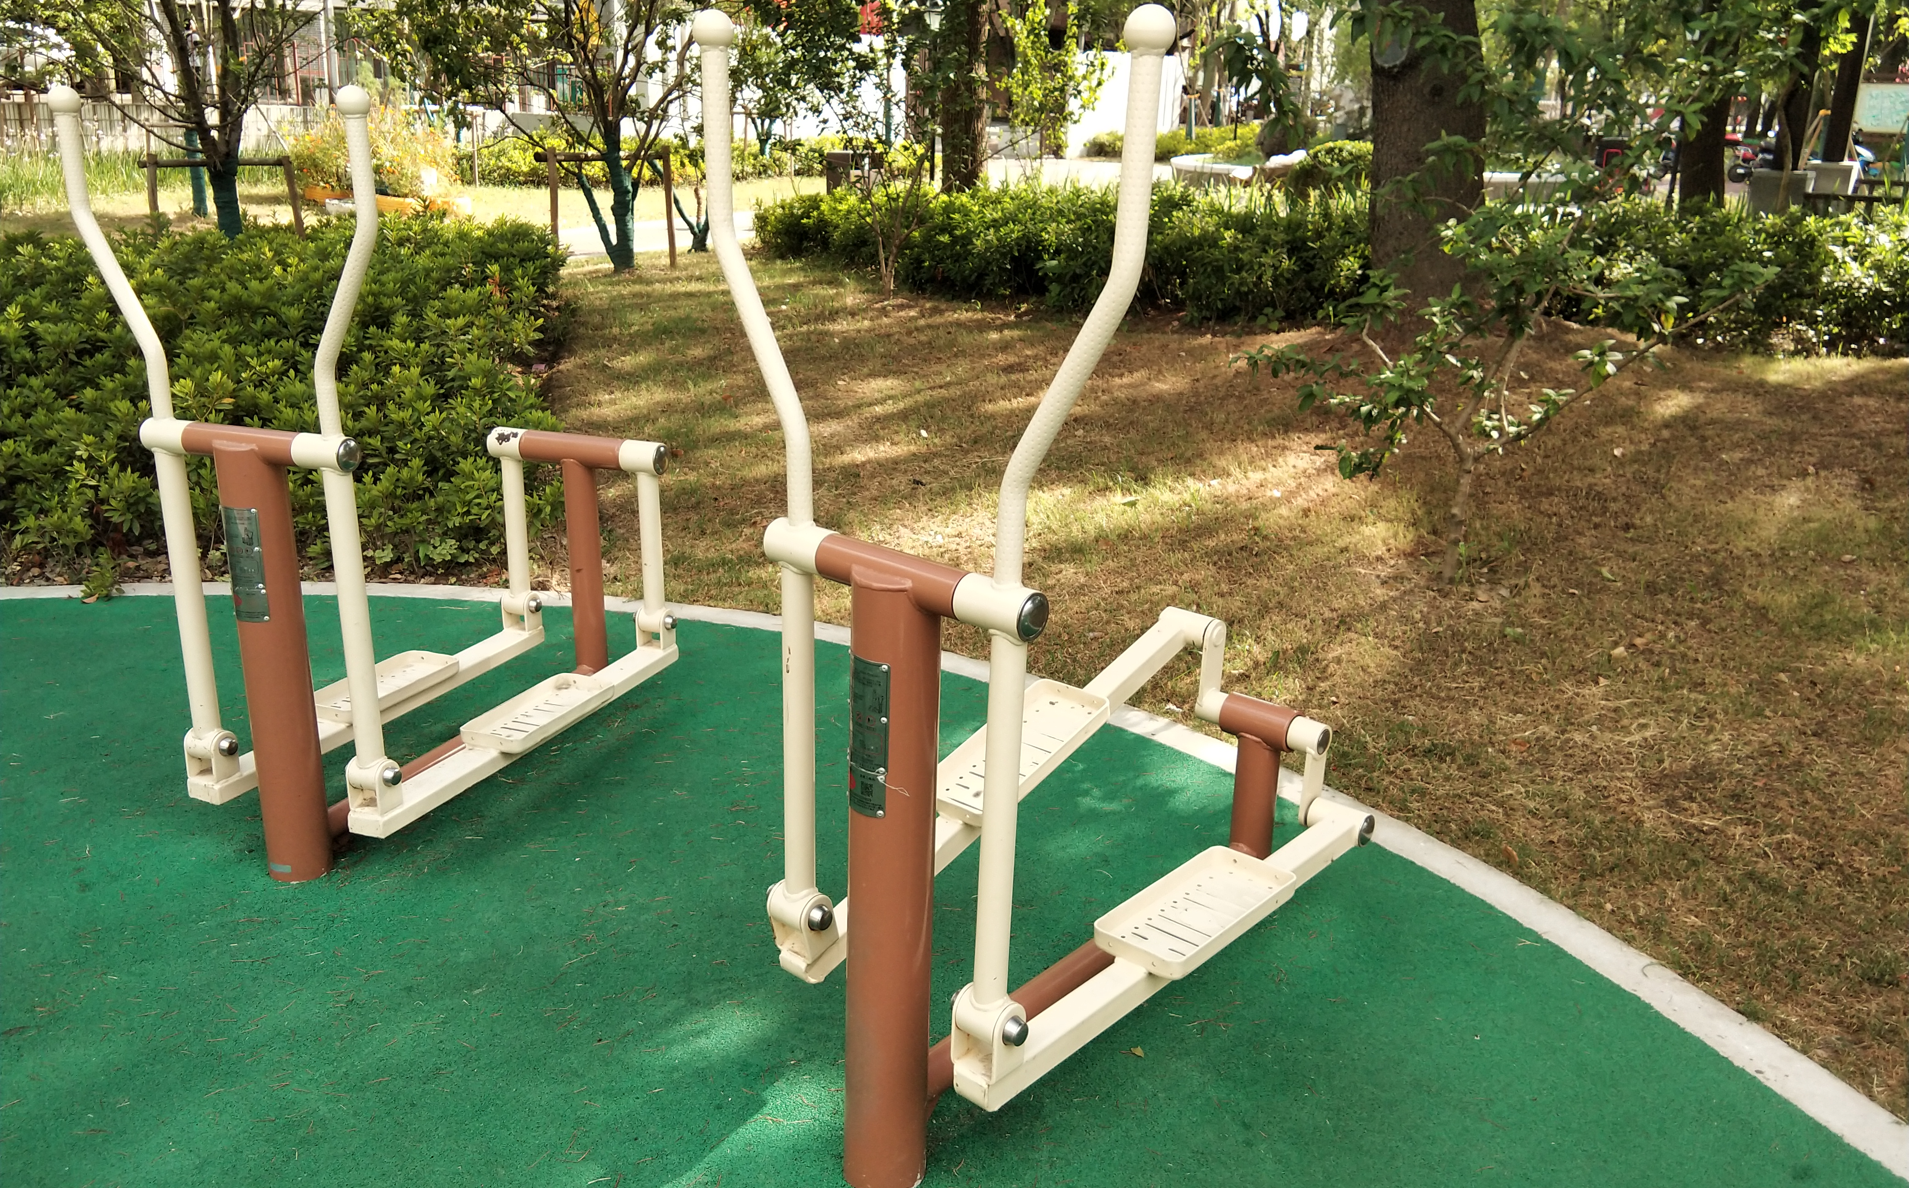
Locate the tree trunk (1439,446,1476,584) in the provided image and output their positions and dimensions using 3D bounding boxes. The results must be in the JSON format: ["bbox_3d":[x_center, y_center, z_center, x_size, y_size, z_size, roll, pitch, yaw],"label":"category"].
[{"bbox_3d":[1.519,-0.241,5.160,0.090,0.436,0.080,6,17,16],"label":"tree trunk"}]

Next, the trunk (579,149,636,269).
[{"bbox_3d":[-2.694,-2.986,13.338,0.420,0.899,0.320,-2,17,-11],"label":"trunk"}]

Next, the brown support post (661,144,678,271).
[{"bbox_3d":[-2.235,-3.026,13.412,0.090,0.927,0.085,-2,17,-9],"label":"brown support post"}]

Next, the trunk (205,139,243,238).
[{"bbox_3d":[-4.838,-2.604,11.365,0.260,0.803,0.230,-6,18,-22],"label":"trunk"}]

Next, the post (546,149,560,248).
[{"bbox_3d":[-3.107,-3.005,13.241,0.090,0.880,0.085,-3,17,-13],"label":"post"}]

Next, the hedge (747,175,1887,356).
[{"bbox_3d":[1.829,-2.517,12.389,9.043,0.760,2.453,12,20,34],"label":"hedge"}]

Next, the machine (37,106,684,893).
[{"bbox_3d":[-1.106,-0.309,3.629,0.724,1.492,1.142,7,18,22],"label":"machine"}]

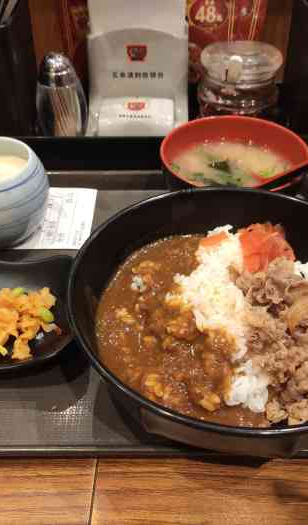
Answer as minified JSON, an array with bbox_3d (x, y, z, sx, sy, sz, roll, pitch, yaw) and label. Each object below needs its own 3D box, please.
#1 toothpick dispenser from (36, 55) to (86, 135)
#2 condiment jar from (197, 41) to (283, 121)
[{"bbox_3d":[-0.092,-0.158,0.502,0.049,0.093,0.049,-1,43,0],"label":"toothpick dispenser"},{"bbox_3d":[0.086,-0.170,0.520,0.083,0.084,0.083,0,43,0],"label":"condiment jar"}]

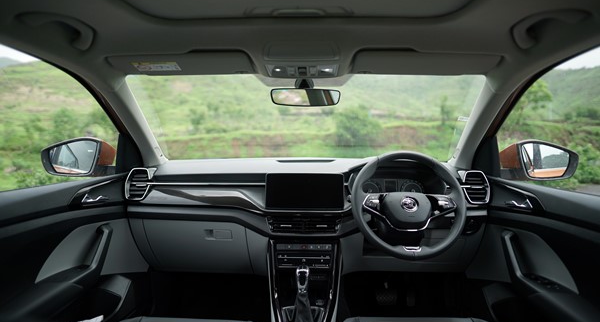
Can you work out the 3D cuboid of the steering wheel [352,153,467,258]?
[{"bbox_3d":[0.367,0.144,1.120,0.370,0.370,0.100,0,-20,1],"label":"steering wheel"}]

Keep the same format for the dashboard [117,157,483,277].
[{"bbox_3d":[0.023,0.204,1.431,1.420,0.430,0.460,0,6,0],"label":"dashboard"}]

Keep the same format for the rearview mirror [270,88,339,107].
[{"bbox_3d":[0.021,-0.215,1.140,0.236,0.064,0.042,-1,9,-10],"label":"rearview mirror"}]

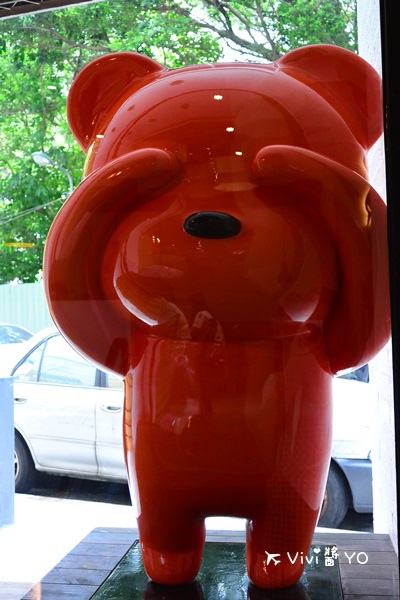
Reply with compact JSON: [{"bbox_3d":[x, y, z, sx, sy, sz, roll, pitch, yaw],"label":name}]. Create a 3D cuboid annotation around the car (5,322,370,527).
[{"bbox_3d":[-0.174,0.842,5.708,4.380,1.410,1.690,-1,1,27],"label":"car"}]

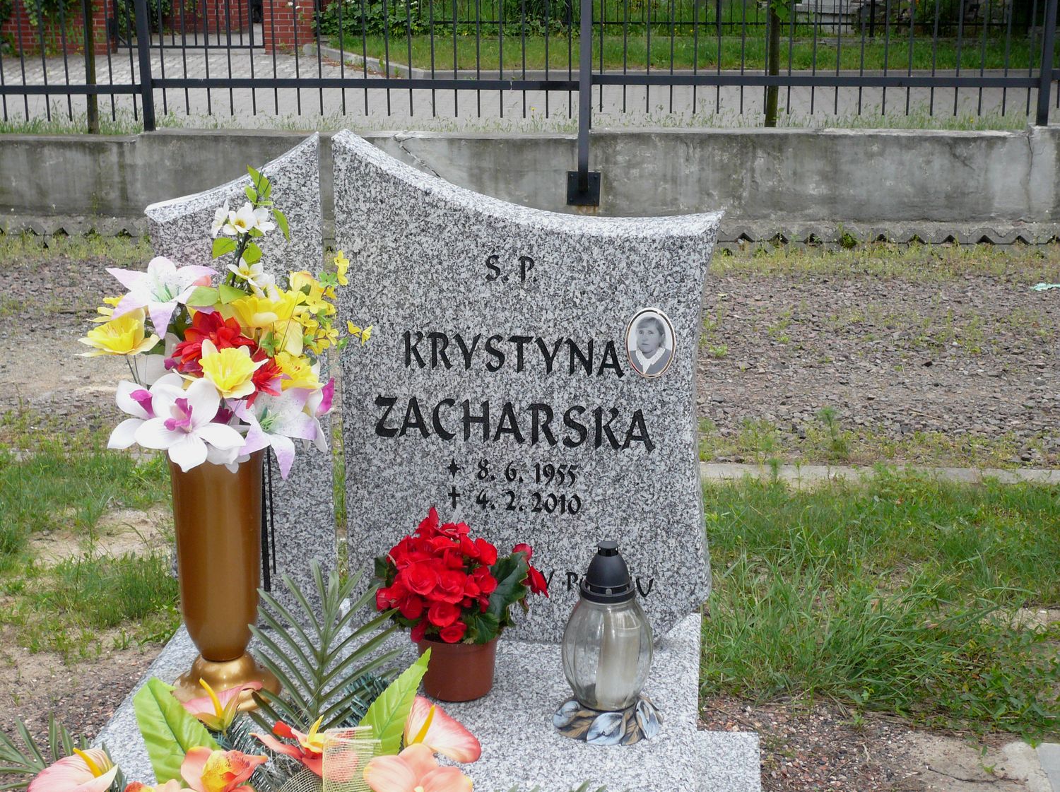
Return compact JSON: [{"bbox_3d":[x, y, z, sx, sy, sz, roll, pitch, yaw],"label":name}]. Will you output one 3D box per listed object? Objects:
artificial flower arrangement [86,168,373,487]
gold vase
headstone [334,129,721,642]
[{"bbox_3d":[-0.424,-0.115,2.259,0.417,0.401,0.300,2,17,6],"label":"artificial flower arrangement"},{"bbox_3d":[-0.449,0.250,2.391,0.163,0.385,0.163,2,17,6],"label":"gold vase"},{"bbox_3d":[-0.001,-0.003,2.533,0.577,0.787,0.085,3,17,10],"label":"headstone"}]

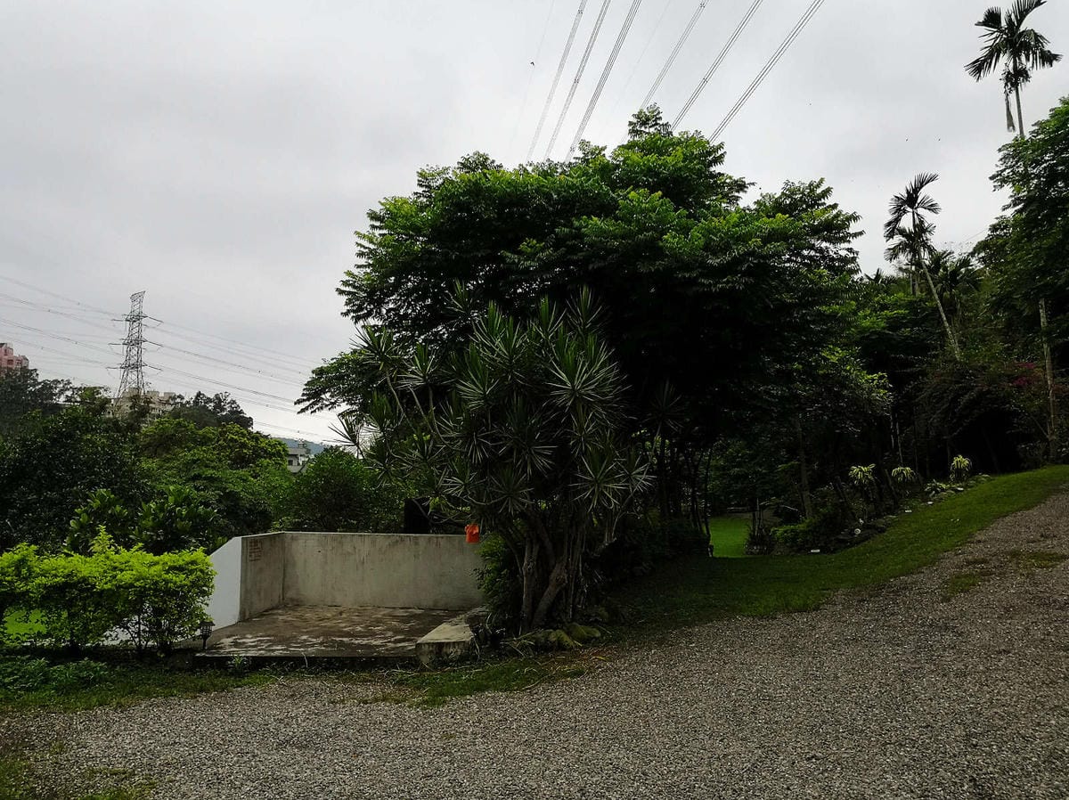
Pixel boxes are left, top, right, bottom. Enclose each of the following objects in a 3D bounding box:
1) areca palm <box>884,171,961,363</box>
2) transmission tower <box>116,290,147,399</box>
[{"bbox_3d":[16.750,-5.519,36.000,3.200,8.800,3.000,0,-6,0],"label":"areca palm"},{"bbox_3d":[-123.277,-15.665,255.000,9.500,36.000,10.000,4,-7,-36],"label":"transmission tower"}]

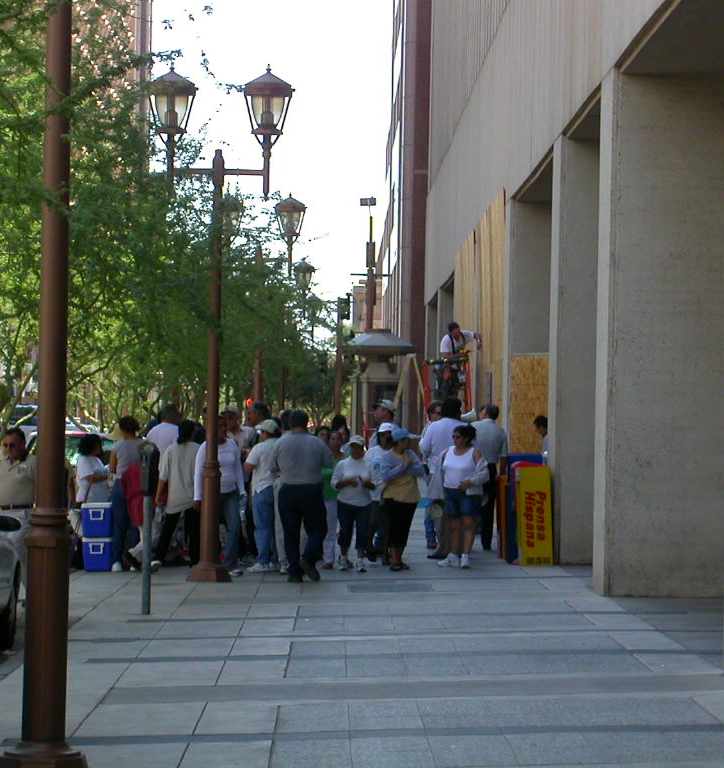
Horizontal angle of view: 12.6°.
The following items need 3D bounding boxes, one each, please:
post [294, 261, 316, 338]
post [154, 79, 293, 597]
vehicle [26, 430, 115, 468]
[{"bbox_3d":[-1.859,-0.174,72.800,1.480,5.310,0.490,1,-1,-1],"label":"post"},{"bbox_3d":[-1.509,-0.626,33.800,1.480,5.310,0.490,1,-1,-1],"label":"post"},{"bbox_3d":[-3.876,1.476,45.453,1.770,1.600,4.500,1,-1,-1],"label":"vehicle"}]

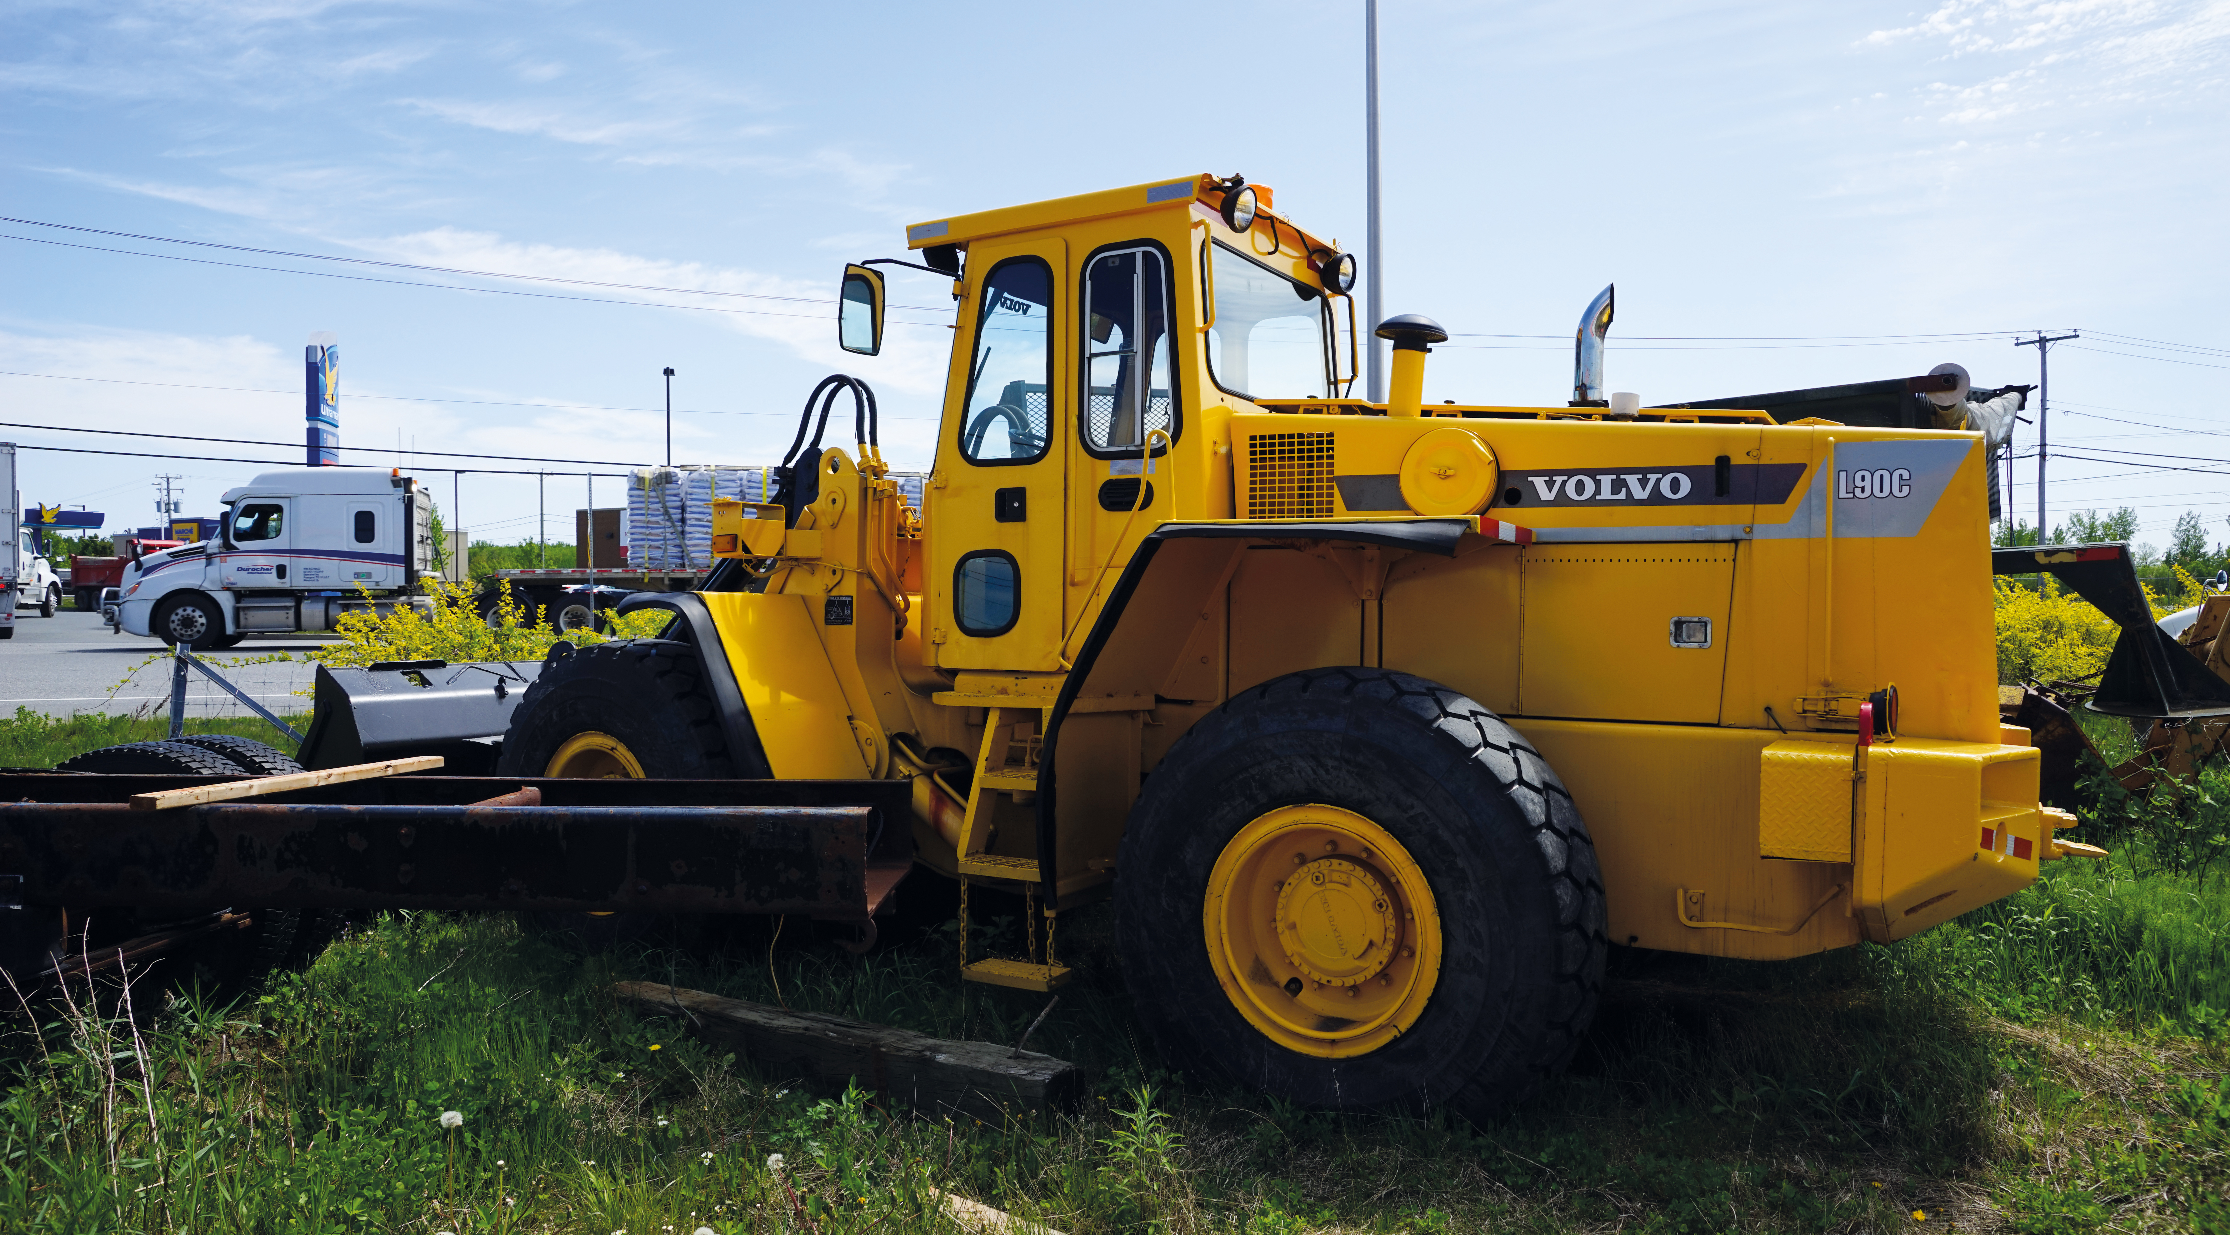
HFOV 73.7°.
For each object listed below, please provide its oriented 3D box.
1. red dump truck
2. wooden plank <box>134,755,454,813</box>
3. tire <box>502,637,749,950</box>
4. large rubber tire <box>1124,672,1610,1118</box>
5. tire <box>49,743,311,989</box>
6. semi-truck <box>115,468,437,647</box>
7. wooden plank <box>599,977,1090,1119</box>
[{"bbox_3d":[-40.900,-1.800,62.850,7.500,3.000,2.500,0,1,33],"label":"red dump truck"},{"bbox_3d":[-2.650,0.533,4.900,0.089,0.038,1.290,0,1,11],"label":"wooden plank"},{"bbox_3d":[-1.920,0.810,6.050,1.480,1.460,0.530,0,1,36],"label":"tire"},{"bbox_3d":[0.700,0.885,4.460,1.480,1.460,0.530,0,1,30],"label":"large rubber tire"},{"bbox_3d":[-3.460,0.985,5.330,1.050,1.050,0.280,0,1,5],"label":"tire"},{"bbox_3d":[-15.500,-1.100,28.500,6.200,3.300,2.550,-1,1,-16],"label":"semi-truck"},{"bbox_3d":[-0.965,1.435,5.000,2.000,0.180,0.200,0,1,35],"label":"wooden plank"}]

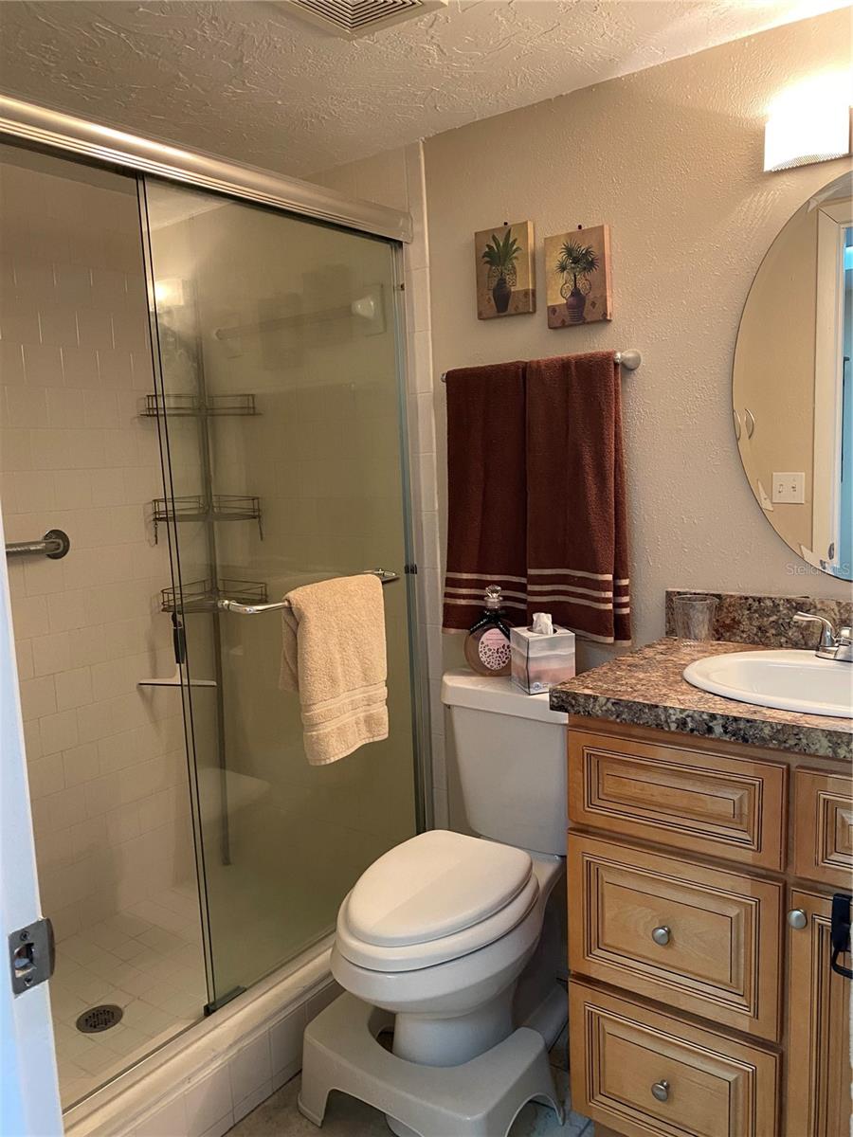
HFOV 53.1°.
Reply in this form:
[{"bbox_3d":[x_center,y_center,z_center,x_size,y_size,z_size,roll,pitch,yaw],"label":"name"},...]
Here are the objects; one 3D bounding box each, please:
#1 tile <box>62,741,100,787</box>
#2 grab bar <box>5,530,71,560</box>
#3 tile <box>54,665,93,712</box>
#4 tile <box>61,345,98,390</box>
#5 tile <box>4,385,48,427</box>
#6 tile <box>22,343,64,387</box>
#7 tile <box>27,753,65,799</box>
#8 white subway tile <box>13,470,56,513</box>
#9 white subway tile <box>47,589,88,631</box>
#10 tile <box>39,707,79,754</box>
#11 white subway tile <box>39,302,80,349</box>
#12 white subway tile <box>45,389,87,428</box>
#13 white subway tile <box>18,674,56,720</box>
[{"bbox_3d":[-0.965,0.549,2.389,0.009,0.108,0.108,3,9,37],"label":"tile"},{"bbox_3d":[-1.098,-0.032,2.072,0.076,0.080,0.550,3,9,37],"label":"grab bar"},{"bbox_3d":[-0.975,0.333,2.362,0.009,0.108,0.108,3,9,37],"label":"tile"},{"bbox_3d":[-0.941,-0.544,2.315,0.009,0.109,0.108,3,9,37],"label":"tile"},{"bbox_3d":[-1.034,-0.416,2.200,0.009,0.109,0.108,3,9,37],"label":"tile"},{"bbox_3d":[-1.012,-0.533,2.255,0.009,0.108,0.108,3,9,37],"label":"tile"},{"bbox_3d":[-1.030,0.563,2.304,0.009,0.108,0.108,3,9,37],"label":"tile"},{"bbox_3d":[-1.031,-0.202,2.252,0.009,0.108,0.108,3,9,37],"label":"white subway tile"},{"bbox_3d":[-0.977,0.112,2.316,0.009,0.109,0.108,3,9,37],"label":"white subway tile"},{"bbox_3d":[-1.002,0.448,2.333,0.009,0.108,0.108,3,9,37],"label":"tile"},{"bbox_3d":[-0.975,-0.641,2.262,0.009,0.109,0.108,3,9,37],"label":"white subway tile"},{"bbox_3d":[-0.975,-0.431,2.312,0.009,0.108,0.108,3,9,37],"label":"white subway tile"},{"bbox_3d":[-1.040,0.347,2.276,0.009,0.108,0.108,3,9,37],"label":"white subway tile"}]

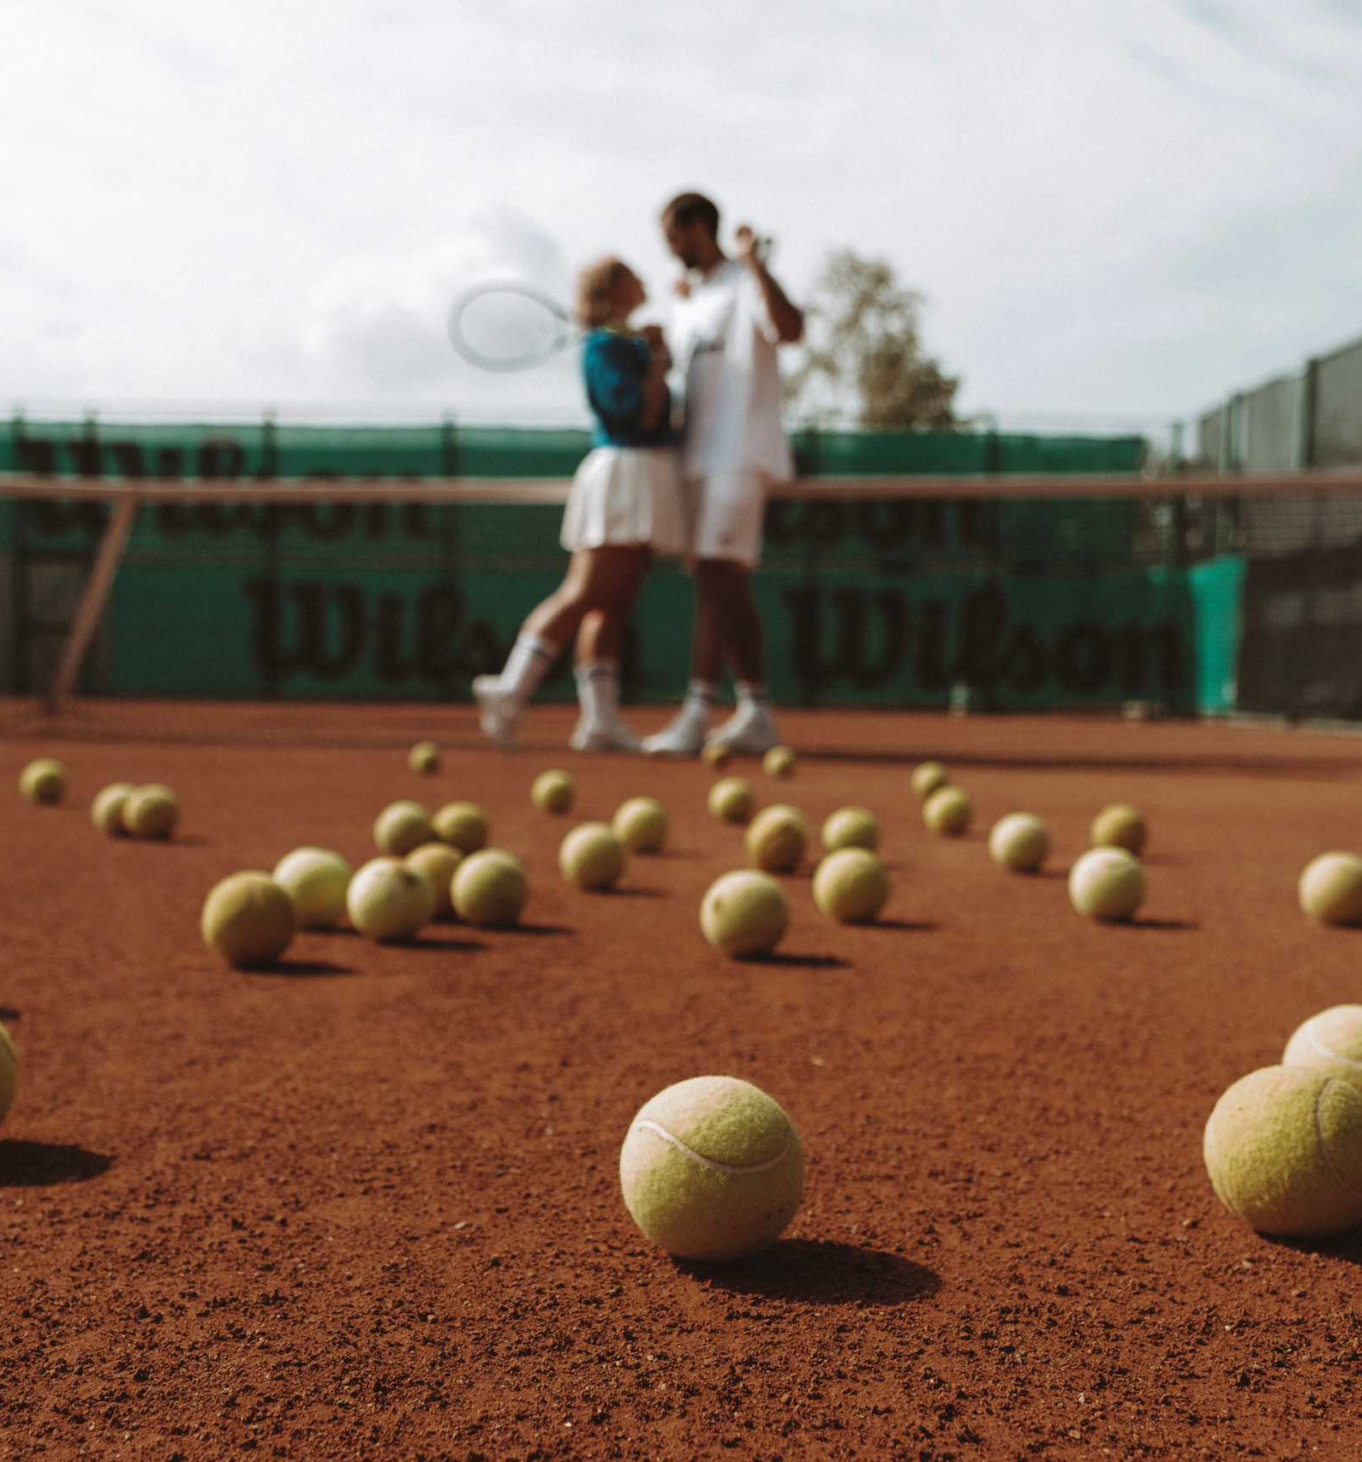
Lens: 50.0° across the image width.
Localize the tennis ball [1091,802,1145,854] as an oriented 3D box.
[{"bbox_3d":[0.564,0.128,1.877,0.067,0.067,0.067,1,2,0],"label":"tennis ball"}]

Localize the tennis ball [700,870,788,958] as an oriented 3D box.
[{"bbox_3d":[0.050,0.145,1.154,0.067,0.067,0.067,1,2,0],"label":"tennis ball"}]

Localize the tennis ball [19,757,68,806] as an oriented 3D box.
[{"bbox_3d":[-0.897,0.074,2.068,0.067,0.067,0.067,1,2,0],"label":"tennis ball"}]

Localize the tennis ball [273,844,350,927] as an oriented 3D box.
[{"bbox_3d":[-0.295,0.127,1.170,0.067,0.067,0.067,1,2,0],"label":"tennis ball"}]

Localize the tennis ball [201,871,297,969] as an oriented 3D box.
[{"bbox_3d":[-0.297,0.131,1.013,0.067,0.067,0.067,1,2,0],"label":"tennis ball"}]

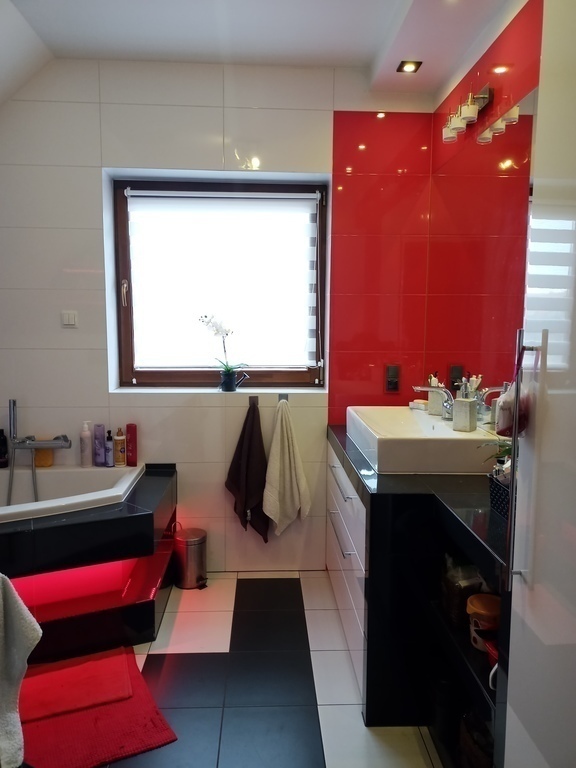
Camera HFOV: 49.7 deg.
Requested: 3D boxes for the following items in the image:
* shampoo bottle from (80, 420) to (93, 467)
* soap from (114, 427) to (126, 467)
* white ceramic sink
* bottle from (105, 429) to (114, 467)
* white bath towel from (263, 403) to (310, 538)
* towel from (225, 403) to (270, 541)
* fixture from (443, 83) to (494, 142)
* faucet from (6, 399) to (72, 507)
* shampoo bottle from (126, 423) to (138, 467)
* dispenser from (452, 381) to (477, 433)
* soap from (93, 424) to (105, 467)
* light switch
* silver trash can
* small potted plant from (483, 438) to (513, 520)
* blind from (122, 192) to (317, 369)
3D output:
[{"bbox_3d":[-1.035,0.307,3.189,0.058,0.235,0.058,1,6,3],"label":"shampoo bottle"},{"bbox_3d":[-0.854,0.328,3.171,0.057,0.200,0.051,0,7,-3],"label":"soap"},{"bbox_3d":[0.522,0.218,2.594,0.433,0.135,0.701,0,7,-3],"label":"white ceramic sink"},{"bbox_3d":[-0.916,0.330,3.200,0.042,0.188,0.042,0,6,-3],"label":"bottle"},{"bbox_3d":[-0.003,0.436,3.215,0.248,0.719,0.099,0,7,-3],"label":"white bath towel"},{"bbox_3d":[-0.208,0.457,3.208,0.234,0.739,0.099,0,7,-3],"label":"towel"},{"bbox_3d":[0.702,-1.070,2.453,0.112,0.155,0.328,0,6,-3],"label":"fixture"},{"bbox_3d":[-1.248,0.346,3.105,0.310,0.532,0.158,0,7,-3],"label":"faucet"},{"bbox_3d":[-0.805,0.313,3.208,0.055,0.222,0.040,1,6,3],"label":"shampoo bottle"},{"bbox_3d":[0.686,0.086,2.407,0.072,0.190,0.066,5,8,37],"label":"dispenser"},{"bbox_3d":[-0.969,0.313,3.201,0.055,0.222,0.040,0,6,-3],"label":"soap"},{"bbox_3d":[-1.093,-0.322,3.111,0.085,0.087,0.013,0,7,-3],"label":"light switch"},{"bbox_3d":[-0.485,0.894,3.172,0.200,0.255,0.168,6,8,42],"label":"silver trash can"},{"bbox_3d":[0.654,0.275,1.809,0.148,0.222,0.148,0,7,-3],"label":"small potted plant"},{"bbox_3d":[-0.343,-0.546,3.359,1.030,0.950,0.050,0,6,-3],"label":"blind"}]

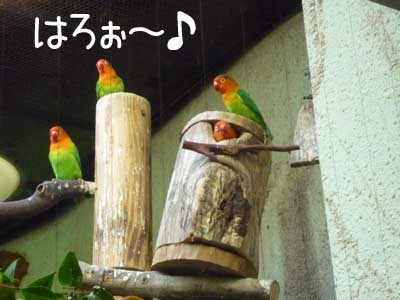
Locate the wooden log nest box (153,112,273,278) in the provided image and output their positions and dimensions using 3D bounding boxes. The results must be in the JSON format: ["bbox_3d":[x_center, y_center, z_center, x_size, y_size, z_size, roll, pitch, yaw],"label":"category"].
[{"bbox_3d":[0.027,0.096,1.755,0.179,0.258,0.179,11,-25,-4],"label":"wooden log nest box"}]

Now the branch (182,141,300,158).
[{"bbox_3d":[0.066,-0.001,1.568,0.186,0.025,0.030,0,-18,0],"label":"branch"}]

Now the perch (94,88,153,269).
[{"bbox_3d":[-0.133,0.055,1.730,0.095,0.295,0.095,0,-18,0],"label":"perch"}]

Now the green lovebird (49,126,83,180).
[{"bbox_3d":[-0.236,0.022,1.737,0.055,0.118,0.085,-11,-21,30],"label":"green lovebird"}]

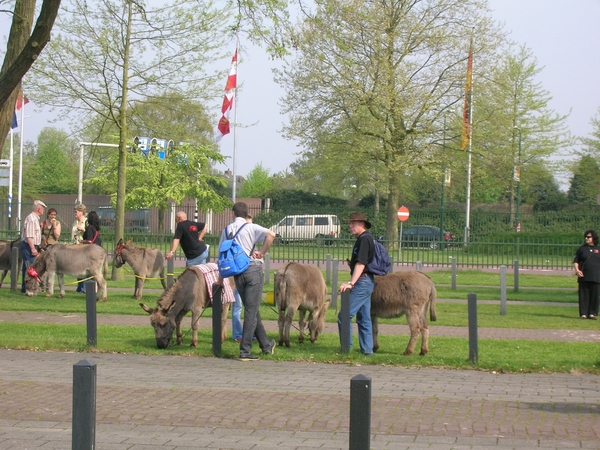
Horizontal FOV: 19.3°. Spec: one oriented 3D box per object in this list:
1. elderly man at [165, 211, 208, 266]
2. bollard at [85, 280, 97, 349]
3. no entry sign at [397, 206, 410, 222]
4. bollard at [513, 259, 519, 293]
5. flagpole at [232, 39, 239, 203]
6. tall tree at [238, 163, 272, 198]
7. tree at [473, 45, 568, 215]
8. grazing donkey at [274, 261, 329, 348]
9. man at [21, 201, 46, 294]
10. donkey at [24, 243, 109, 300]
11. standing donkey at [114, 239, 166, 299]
[{"bbox_3d":[-2.100,0.579,33.000,0.750,1.680,0.500,2,0,-18],"label":"elderly man"},{"bbox_3d":[-2.518,1.071,21.350,0.105,0.800,0.105,1,0,10],"label":"bollard"},{"bbox_3d":[4.069,-0.432,69.500,0.610,0.610,0.060,1,0,-38],"label":"no entry sign"},{"bbox_3d":[5.322,1.250,43.500,0.110,0.780,0.110,2,0,0],"label":"bollard"},{"bbox_3d":[-4.730,-6.557,132.974,0.200,15.200,0.200,2,0,0],"label":"flagpole"},{"bbox_3d":[-4.153,-2.473,165.000,3.600,6.900,3.600,1,0,10],"label":"tall tree"},{"bbox_3d":[15.805,-5.615,127.975,7.400,14.500,7.400,2,0,0],"label":"tree"},{"bbox_3d":[0.045,1.019,22.800,0.440,1.050,1.300,2,0,21],"label":"grazing donkey"},{"bbox_3d":[-5.019,0.405,33.300,0.450,1.740,0.520,2,0,-13],"label":"man"},{"bbox_3d":[-4.424,0.872,33.500,1.500,1.040,0.450,1,0,13],"label":"donkey"},{"bbox_3d":[-2.905,0.806,32.400,0.400,1.100,1.200,2,0,41],"label":"standing donkey"}]

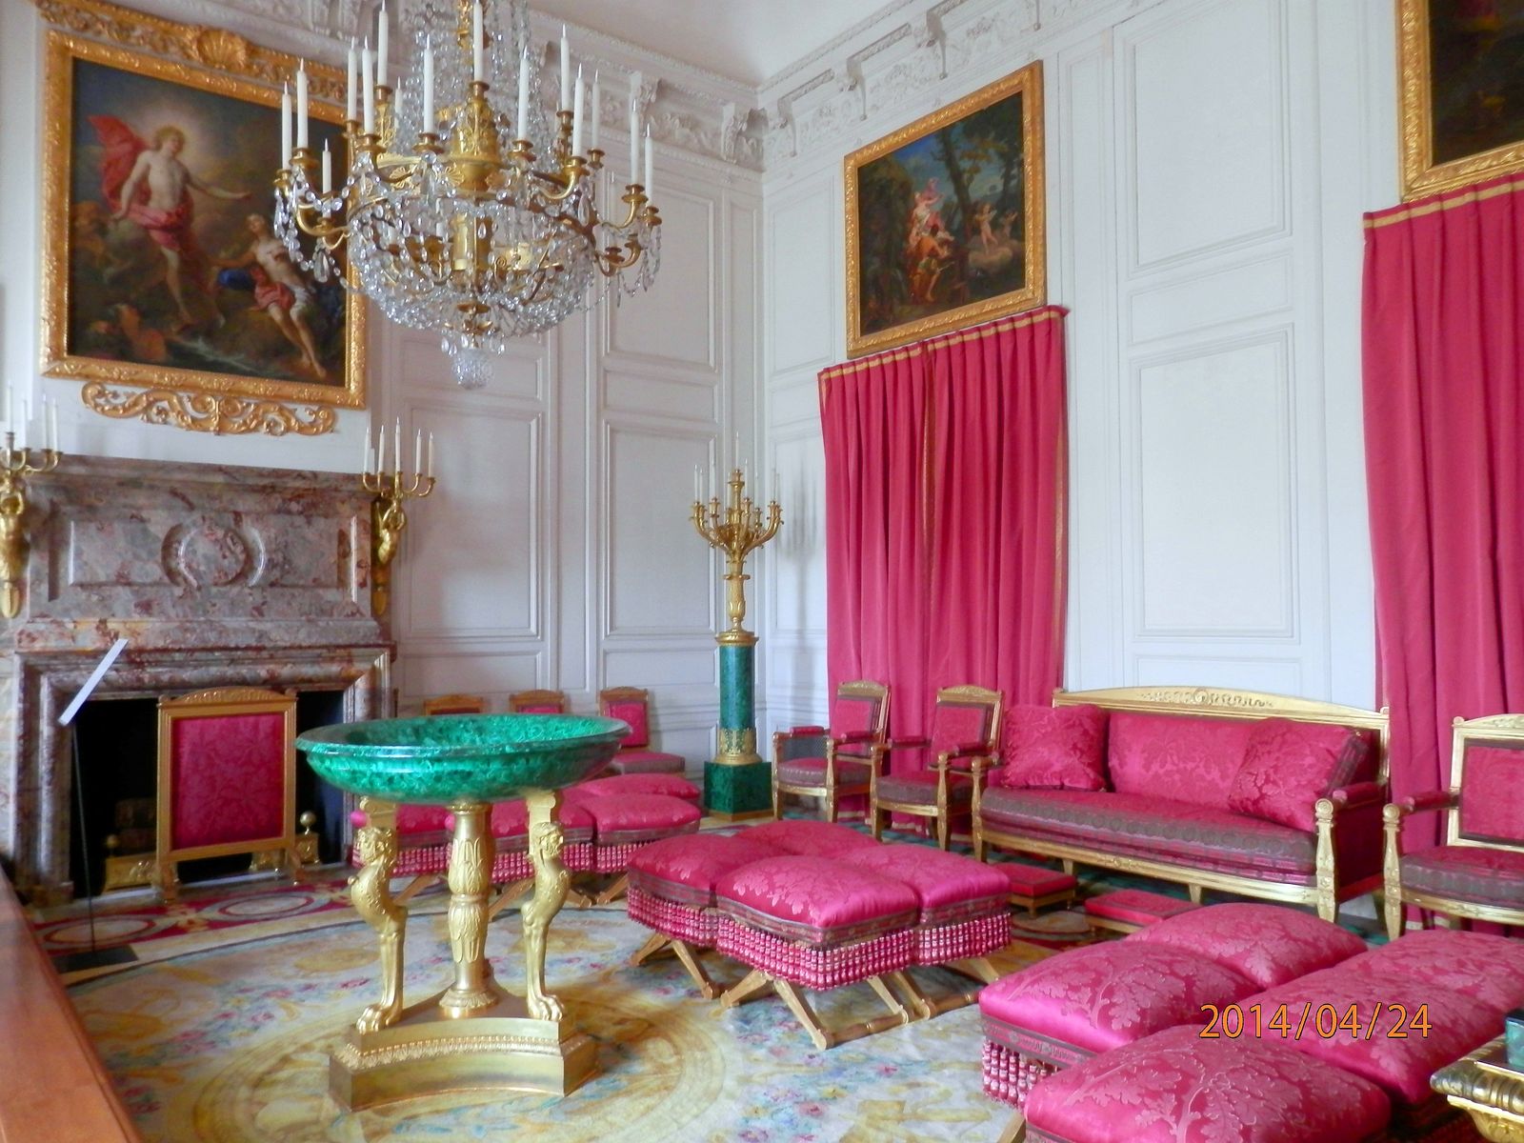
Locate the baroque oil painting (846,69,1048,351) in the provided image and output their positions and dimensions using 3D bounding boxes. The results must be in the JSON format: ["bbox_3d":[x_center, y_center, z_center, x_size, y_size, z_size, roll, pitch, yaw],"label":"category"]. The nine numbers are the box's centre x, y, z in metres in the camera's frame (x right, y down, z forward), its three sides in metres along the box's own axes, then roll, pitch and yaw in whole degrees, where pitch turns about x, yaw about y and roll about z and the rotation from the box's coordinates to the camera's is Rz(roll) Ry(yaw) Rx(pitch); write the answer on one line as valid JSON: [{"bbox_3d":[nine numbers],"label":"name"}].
[{"bbox_3d":[1.233,-2.462,7.789,0.100,1.586,1.883,1,-3,-38],"label":"baroque oil painting"}]

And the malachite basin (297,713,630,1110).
[{"bbox_3d":[-0.998,1.111,3.762,1.094,1.128,1.094,-1,-2,0],"label":"malachite basin"}]

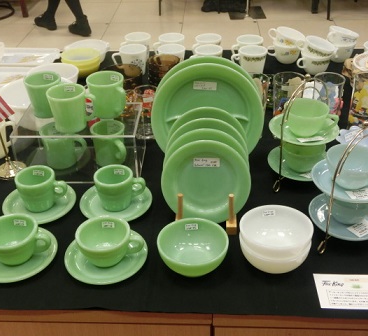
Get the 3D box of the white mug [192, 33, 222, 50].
[{"bbox_3d":[0.074,-0.389,1.656,0.108,0.086,0.083,-27,42,-32],"label":"white mug"}]

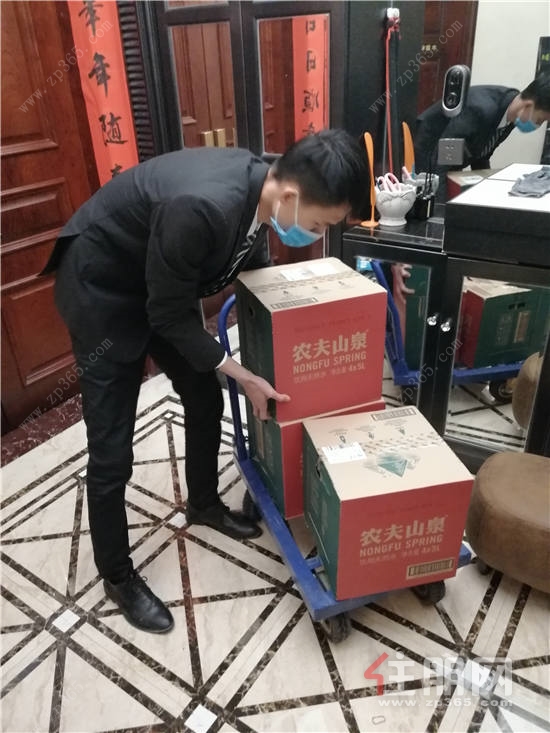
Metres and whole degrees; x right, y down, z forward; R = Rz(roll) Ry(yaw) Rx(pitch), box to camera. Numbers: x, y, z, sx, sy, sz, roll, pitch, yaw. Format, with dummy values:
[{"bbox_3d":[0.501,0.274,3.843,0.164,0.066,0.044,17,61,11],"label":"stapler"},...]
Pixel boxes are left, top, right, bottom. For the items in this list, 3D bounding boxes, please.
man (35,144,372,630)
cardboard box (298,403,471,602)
[{"bbox_3d":[-0.174,0.047,1.545,0.750,1.250,0.640,3,29,9],"label":"man"},{"bbox_3d":[0.285,0.362,1.568,0.335,0.338,0.328,-7,29,-10],"label":"cardboard box"}]

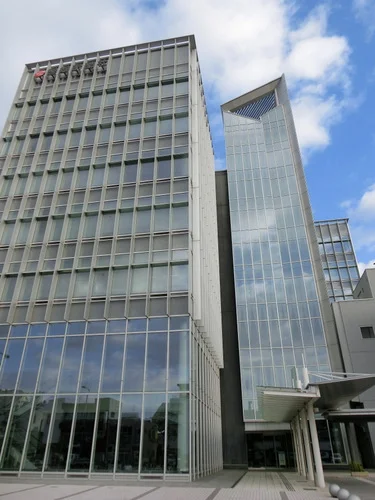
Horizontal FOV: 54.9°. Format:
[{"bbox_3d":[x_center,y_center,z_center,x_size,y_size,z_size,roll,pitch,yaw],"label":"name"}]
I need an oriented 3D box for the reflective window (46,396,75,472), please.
[{"bbox_3d":[-6.394,9.266,18.380,1.125,3.456,0.100,-4,-29,8],"label":"reflective window"}]

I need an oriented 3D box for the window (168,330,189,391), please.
[{"bbox_3d":[-0.418,5.856,19.080,1.125,3.050,0.100,-4,-29,8],"label":"window"}]

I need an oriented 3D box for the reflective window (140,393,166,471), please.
[{"bbox_3d":[-1.619,8.901,17.675,1.125,3.456,0.100,-4,-29,8],"label":"reflective window"}]

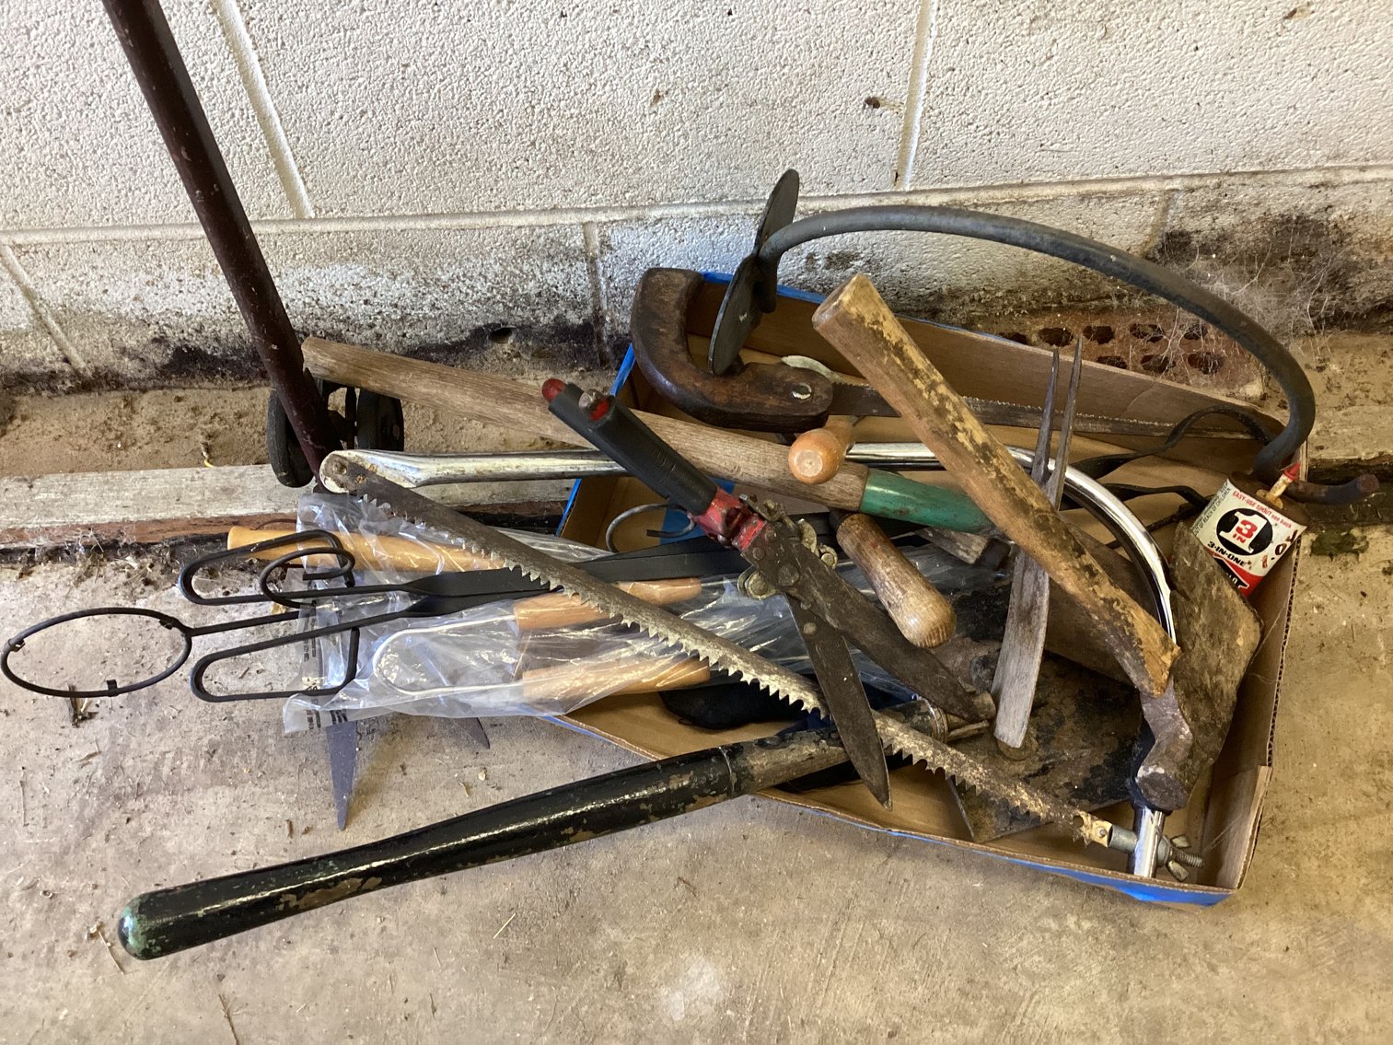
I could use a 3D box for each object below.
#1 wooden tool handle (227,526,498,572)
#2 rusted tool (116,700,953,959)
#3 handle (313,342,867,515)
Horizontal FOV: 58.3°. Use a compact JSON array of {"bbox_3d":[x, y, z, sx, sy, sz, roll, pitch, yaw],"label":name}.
[{"bbox_3d":[-0.227,0.018,0.848,0.194,0.023,0.023,3,56,7],"label":"wooden tool handle"},{"bbox_3d":[-0.096,0.180,0.745,0.509,0.040,0.040,-14,57,0],"label":"rusted tool"},{"bbox_3d":[-0.076,-0.069,0.849,0.395,0.038,0.038,13,57,1],"label":"handle"}]

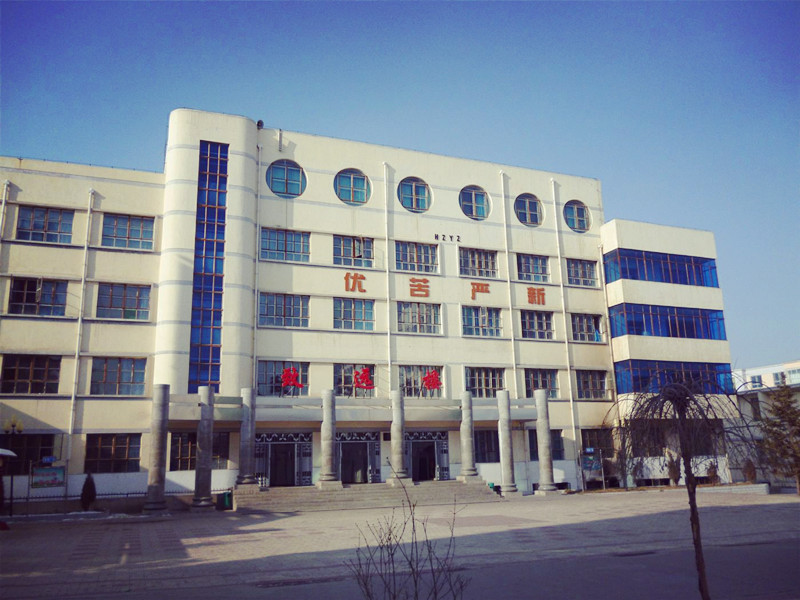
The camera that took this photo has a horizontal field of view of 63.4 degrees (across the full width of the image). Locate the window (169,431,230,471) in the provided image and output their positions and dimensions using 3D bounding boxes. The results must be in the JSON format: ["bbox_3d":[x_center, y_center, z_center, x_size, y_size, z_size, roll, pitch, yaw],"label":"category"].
[{"bbox_3d":[-9.745,7.396,31.586,2.752,1.840,0.200,4,-14,-21],"label":"window"}]

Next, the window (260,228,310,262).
[{"bbox_3d":[-6.138,-2.879,34.755,2.728,1.771,0.200,4,-14,-22],"label":"window"}]

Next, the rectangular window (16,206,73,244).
[{"bbox_3d":[-16.591,-3.499,30.317,2.280,1.670,0.200,4,-15,-21],"label":"rectangular window"}]

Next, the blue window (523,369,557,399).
[{"bbox_3d":[8.407,4.963,38.127,2.340,1.700,0.200,4,-15,-21],"label":"blue window"}]

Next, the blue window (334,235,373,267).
[{"bbox_3d":[-2.621,-2.760,36.888,2.398,1.790,0.200,4,-14,-21],"label":"blue window"}]

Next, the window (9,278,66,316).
[{"bbox_3d":[-16.597,-0.120,29.748,2.299,1.760,0.200,4,-14,-22],"label":"window"}]

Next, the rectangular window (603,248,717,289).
[{"bbox_3d":[17.893,-1.929,43.942,8.378,2.066,1.415,4,-14,-21],"label":"rectangular window"}]

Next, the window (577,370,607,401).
[{"bbox_3d":[12.020,5.304,40.367,2.233,1.749,0.200,4,-14,-22],"label":"window"}]

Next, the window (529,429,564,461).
[{"bbox_3d":[8.809,8.664,38.667,2.364,1.807,0.200,4,-14,-21],"label":"window"}]

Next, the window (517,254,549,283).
[{"bbox_3d":[8.265,-1.942,39.828,2.230,1.700,0.200,4,-15,-21],"label":"window"}]

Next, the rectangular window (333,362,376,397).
[{"bbox_3d":[-2.385,4.308,34.357,2.252,1.779,0.200,4,-15,-21],"label":"rectangular window"}]

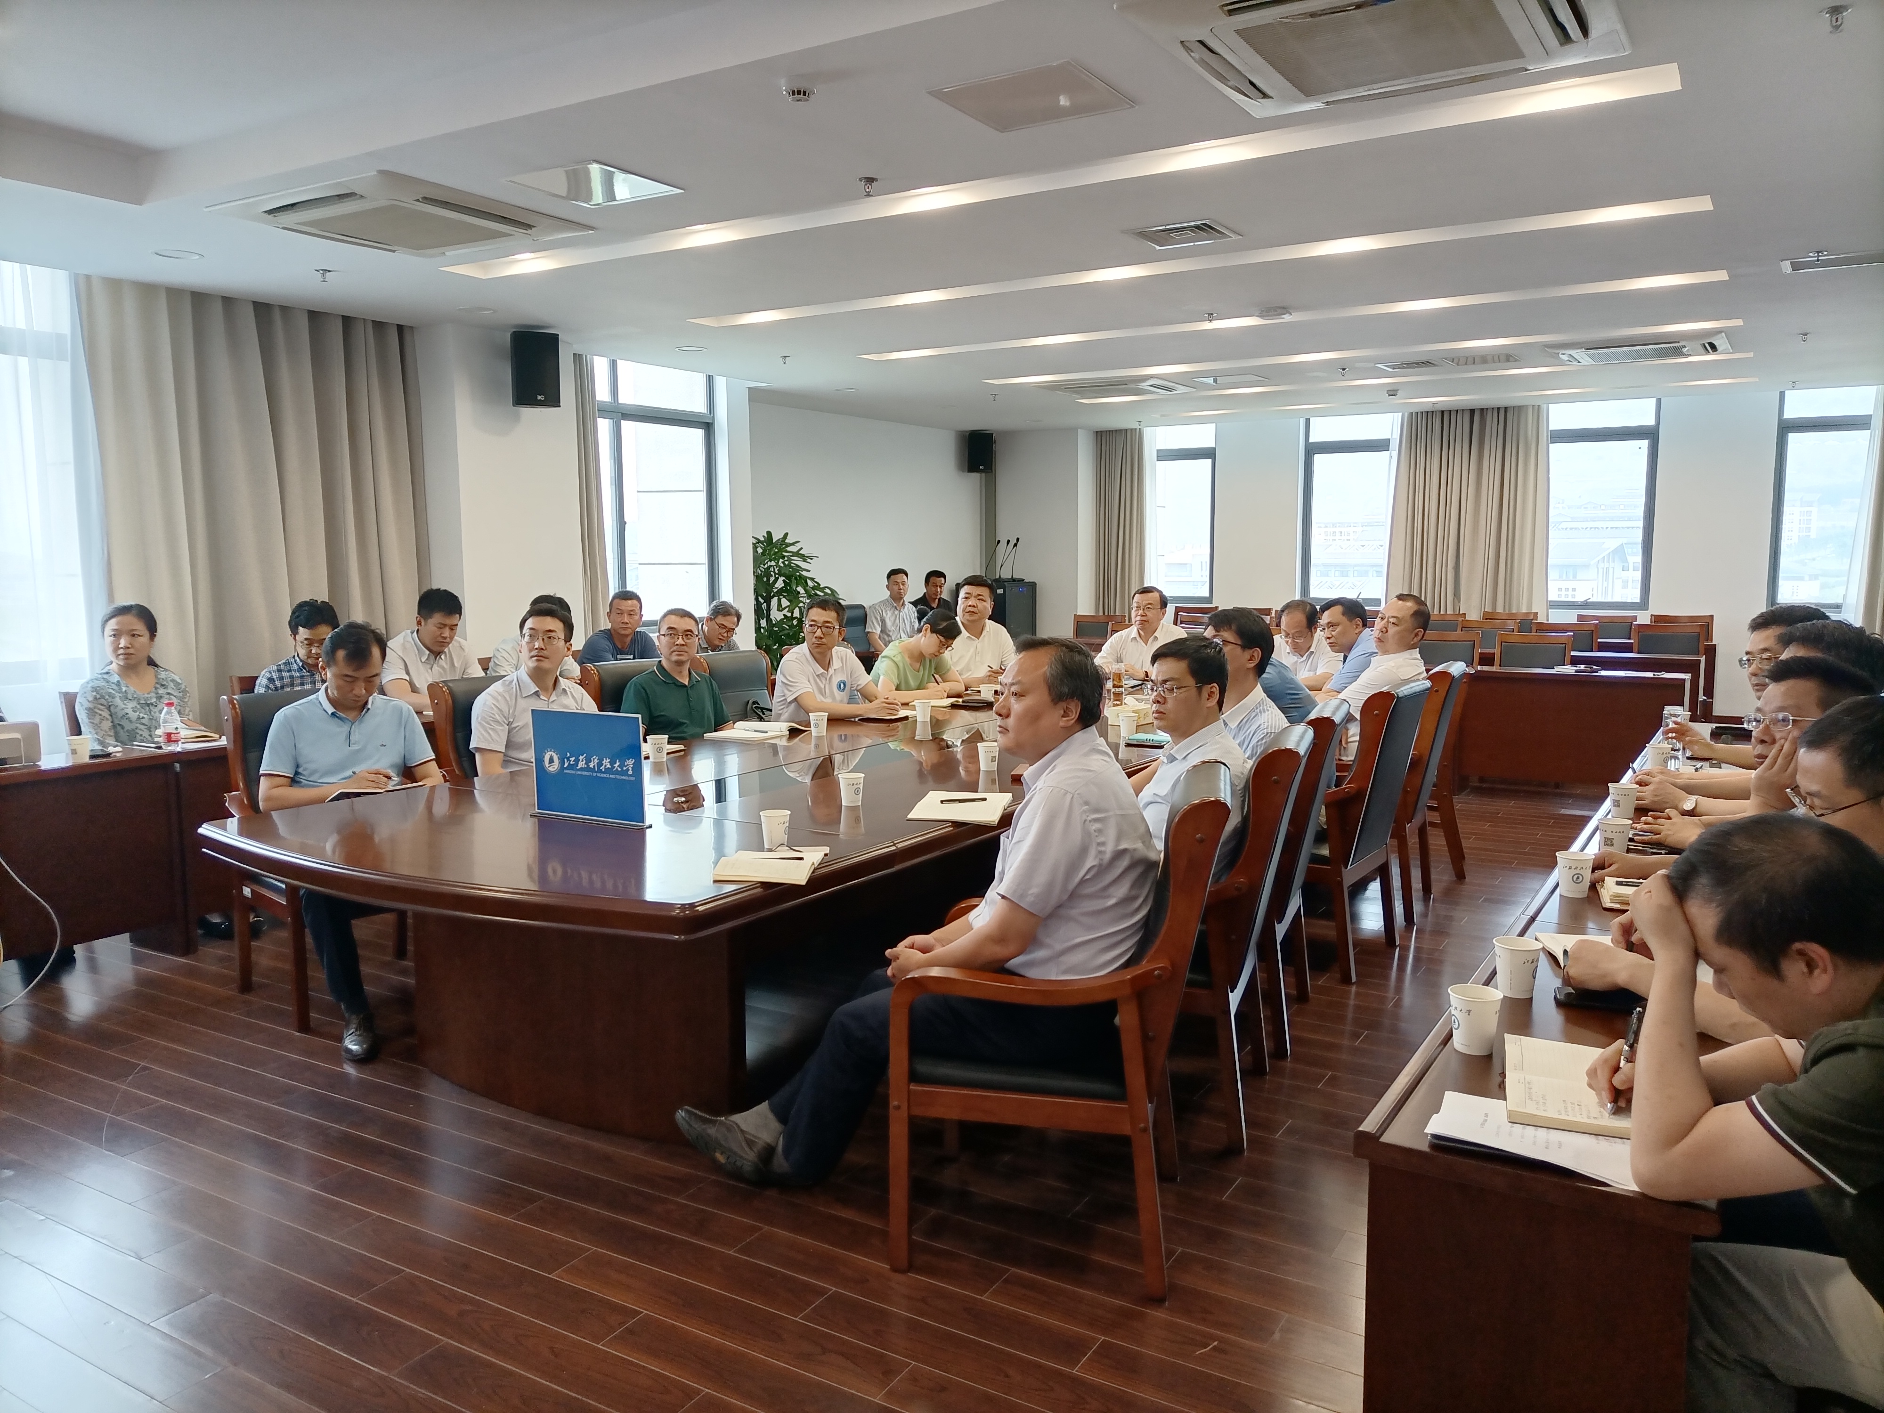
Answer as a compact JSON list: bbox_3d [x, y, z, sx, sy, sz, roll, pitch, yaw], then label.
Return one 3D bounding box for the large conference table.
[{"bbox_3d":[0.094,0.495,5.448,1.760,0.750,5.366,4,8,31],"label":"large conference table"}]

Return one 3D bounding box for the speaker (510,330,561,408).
[{"bbox_3d":[-2.302,-1.868,7.899,0.280,0.415,0.250,-4,15,-33],"label":"speaker"}]

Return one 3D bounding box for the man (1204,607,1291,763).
[{"bbox_3d":[0.791,0.332,4.390,0.800,1.285,0.530,3,7,25],"label":"man"}]

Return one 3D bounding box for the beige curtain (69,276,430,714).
[{"bbox_3d":[-3.401,-0.670,7.215,0.200,2.700,1.750,4,7,32],"label":"beige curtain"}]

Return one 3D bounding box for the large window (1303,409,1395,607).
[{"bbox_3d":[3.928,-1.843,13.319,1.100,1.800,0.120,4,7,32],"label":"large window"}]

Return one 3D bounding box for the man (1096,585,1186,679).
[{"bbox_3d":[1.093,0.000,7.569,0.550,1.270,0.800,3,7,26],"label":"man"}]

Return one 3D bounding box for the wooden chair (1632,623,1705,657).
[{"bbox_3d":[5.174,-0.108,10.157,0.460,0.940,0.530,4,7,32],"label":"wooden chair"}]

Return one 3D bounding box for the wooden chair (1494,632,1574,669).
[{"bbox_3d":[3.642,0.013,8.829,0.450,0.900,0.530,4,8,31],"label":"wooden chair"}]

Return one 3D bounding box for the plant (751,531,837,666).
[{"bbox_3d":[-1.409,-0.589,11.441,1.000,1.670,1.000,3,7,31],"label":"plant"}]

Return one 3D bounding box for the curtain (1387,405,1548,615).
[{"bbox_3d":[4.689,-1.291,12.670,1.319,2.686,0.200,4,7,32],"label":"curtain"}]

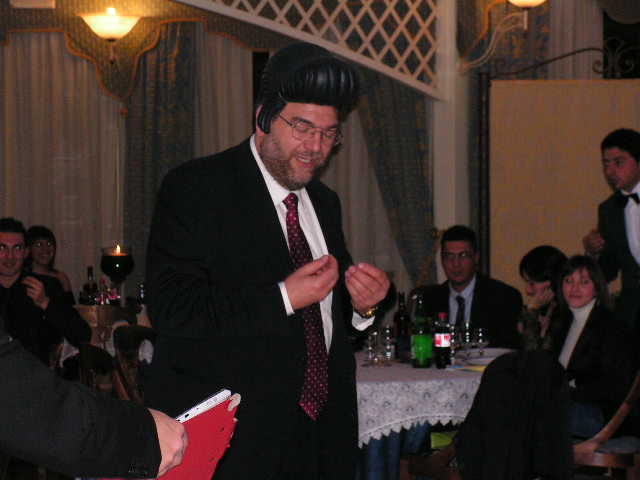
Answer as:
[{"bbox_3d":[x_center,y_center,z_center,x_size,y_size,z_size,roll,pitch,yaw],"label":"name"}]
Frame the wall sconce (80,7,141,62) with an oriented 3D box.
[{"bbox_3d":[-1.065,-1.045,10.150,0.300,0.280,0.380,0,2,0],"label":"wall sconce"}]

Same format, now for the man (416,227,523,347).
[{"bbox_3d":[0.631,0.594,8.801,0.540,1.300,0.820,0,2,9],"label":"man"}]

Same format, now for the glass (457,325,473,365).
[{"bbox_3d":[0.600,0.438,8.285,0.064,0.150,0.064,0,2,0],"label":"glass"}]

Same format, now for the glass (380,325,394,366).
[{"bbox_3d":[0.277,0.434,8.195,0.062,0.165,0.062,0,2,0],"label":"glass"}]

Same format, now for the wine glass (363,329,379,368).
[{"bbox_3d":[0.207,0.444,8.196,0.064,0.145,0.064,0,2,0],"label":"wine glass"}]

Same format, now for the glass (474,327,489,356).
[{"bbox_3d":[0.701,0.437,8.664,0.062,0.130,0.062,0,2,0],"label":"glass"}]

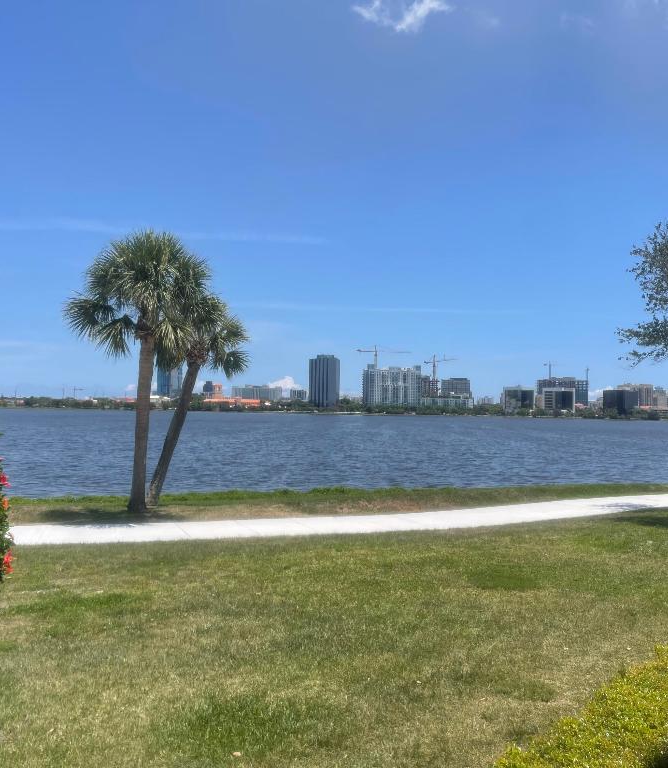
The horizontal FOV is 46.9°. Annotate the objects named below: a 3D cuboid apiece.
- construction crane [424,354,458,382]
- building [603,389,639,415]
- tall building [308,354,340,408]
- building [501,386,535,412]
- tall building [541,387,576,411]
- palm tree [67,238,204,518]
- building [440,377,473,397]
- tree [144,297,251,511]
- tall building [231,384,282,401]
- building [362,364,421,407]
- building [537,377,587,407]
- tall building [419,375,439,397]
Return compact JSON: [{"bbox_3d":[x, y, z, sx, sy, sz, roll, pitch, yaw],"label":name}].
[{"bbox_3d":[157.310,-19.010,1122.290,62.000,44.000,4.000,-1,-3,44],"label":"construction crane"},{"bbox_3d":[356.570,24.700,955.590,38.500,32.930,34.000,0,-2,12],"label":"building"},{"bbox_3d":[-10.890,1.460,946.260,33.500,69.900,29.000,0,-2,7],"label":"tall building"},{"bbox_3d":[230.919,21.220,960.000,37.000,35.000,34.000,1,-2,9],"label":"building"},{"bbox_3d":[286.020,23.360,980.640,41.000,35.720,30.000,0,-2,13],"label":"tall building"},{"bbox_3d":[-4.674,-0.272,18.200,3.350,6.700,3.350,1,-2,0],"label":"palm tree"},{"bbox_3d":[230.952,21.681,1450.000,48.000,70.000,40.000,1,-2,-3],"label":"building"},{"bbox_3d":[-3.372,0.457,19.000,2.600,5.100,2.600,1,-2,0],"label":"tree"},{"bbox_3d":[-151.151,26.329,1500.000,96.000,47.000,45.000,1,-2,-3],"label":"tall building"},{"bbox_3d":[70.480,8.200,931.030,68.000,57.290,28.000,1,-2,-5],"label":"building"},{"bbox_3d":[344.980,19.690,1161.030,72.000,57.450,40.000,0,-2,13],"label":"building"},{"bbox_3d":[137.950,16.690,1121.000,26.000,55.600,26.000,1,-2,0],"label":"tall building"}]

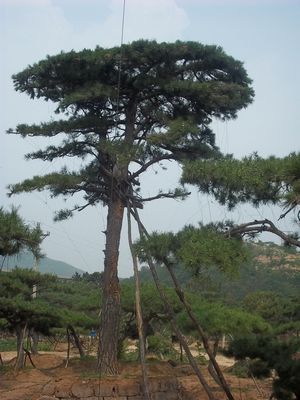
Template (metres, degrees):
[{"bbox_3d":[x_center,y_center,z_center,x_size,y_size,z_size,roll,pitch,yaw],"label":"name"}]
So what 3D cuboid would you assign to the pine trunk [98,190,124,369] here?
[{"bbox_3d":[-0.870,1.947,15.000,0.470,4.080,0.460,3,-10,-3],"label":"pine trunk"}]

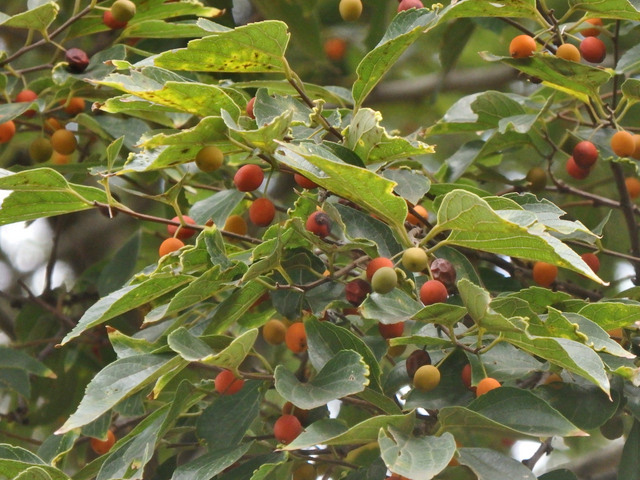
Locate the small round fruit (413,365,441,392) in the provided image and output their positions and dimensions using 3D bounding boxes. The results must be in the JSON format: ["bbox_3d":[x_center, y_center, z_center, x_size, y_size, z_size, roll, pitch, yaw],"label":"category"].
[{"bbox_3d":[0.035,0.045,1.990,0.009,0.009,0.009,0,-10,0],"label":"small round fruit"}]

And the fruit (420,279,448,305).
[{"bbox_3d":[0.035,0.016,1.880,0.008,0.008,0.008,0,-12,0],"label":"fruit"}]

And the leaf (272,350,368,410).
[{"bbox_3d":[0.001,0.043,1.870,0.029,0.016,0.020,0,-12,0],"label":"leaf"}]

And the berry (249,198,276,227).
[{"bbox_3d":[-0.019,-0.009,2.000,0.008,0.009,0.008,0,-10,0],"label":"berry"}]

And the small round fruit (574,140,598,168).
[{"bbox_3d":[0.095,-0.030,2.200,0.009,0.010,0.009,0,-10,0],"label":"small round fruit"}]

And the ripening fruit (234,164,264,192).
[{"bbox_3d":[-0.023,-0.020,1.980,0.009,0.009,0.009,0,-10,0],"label":"ripening fruit"}]

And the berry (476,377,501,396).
[{"bbox_3d":[0.060,0.053,2.160,0.009,0.009,0.009,0,-10,0],"label":"berry"}]

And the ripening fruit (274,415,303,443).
[{"bbox_3d":[-0.010,0.058,1.870,0.009,0.009,0.009,0,-12,0],"label":"ripening fruit"}]

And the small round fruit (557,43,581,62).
[{"bbox_3d":[0.083,-0.061,2.040,0.008,0.008,0.008,0,-10,0],"label":"small round fruit"}]

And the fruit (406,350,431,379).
[{"bbox_3d":[0.031,0.039,1.910,0.008,0.009,0.008,0,-12,0],"label":"fruit"}]

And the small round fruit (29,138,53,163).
[{"bbox_3d":[-0.091,-0.029,2.000,0.008,0.008,0.008,0,-12,0],"label":"small round fruit"}]

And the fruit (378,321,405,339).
[{"bbox_3d":[0.024,0.028,2.020,0.008,0.009,0.008,0,-10,0],"label":"fruit"}]

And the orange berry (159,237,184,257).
[{"bbox_3d":[-0.051,0.003,2.140,0.009,0.009,0.009,0,-10,0],"label":"orange berry"}]

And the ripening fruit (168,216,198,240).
[{"bbox_3d":[-0.043,-0.004,1.920,0.009,0.008,0.009,0,-12,0],"label":"ripening fruit"}]

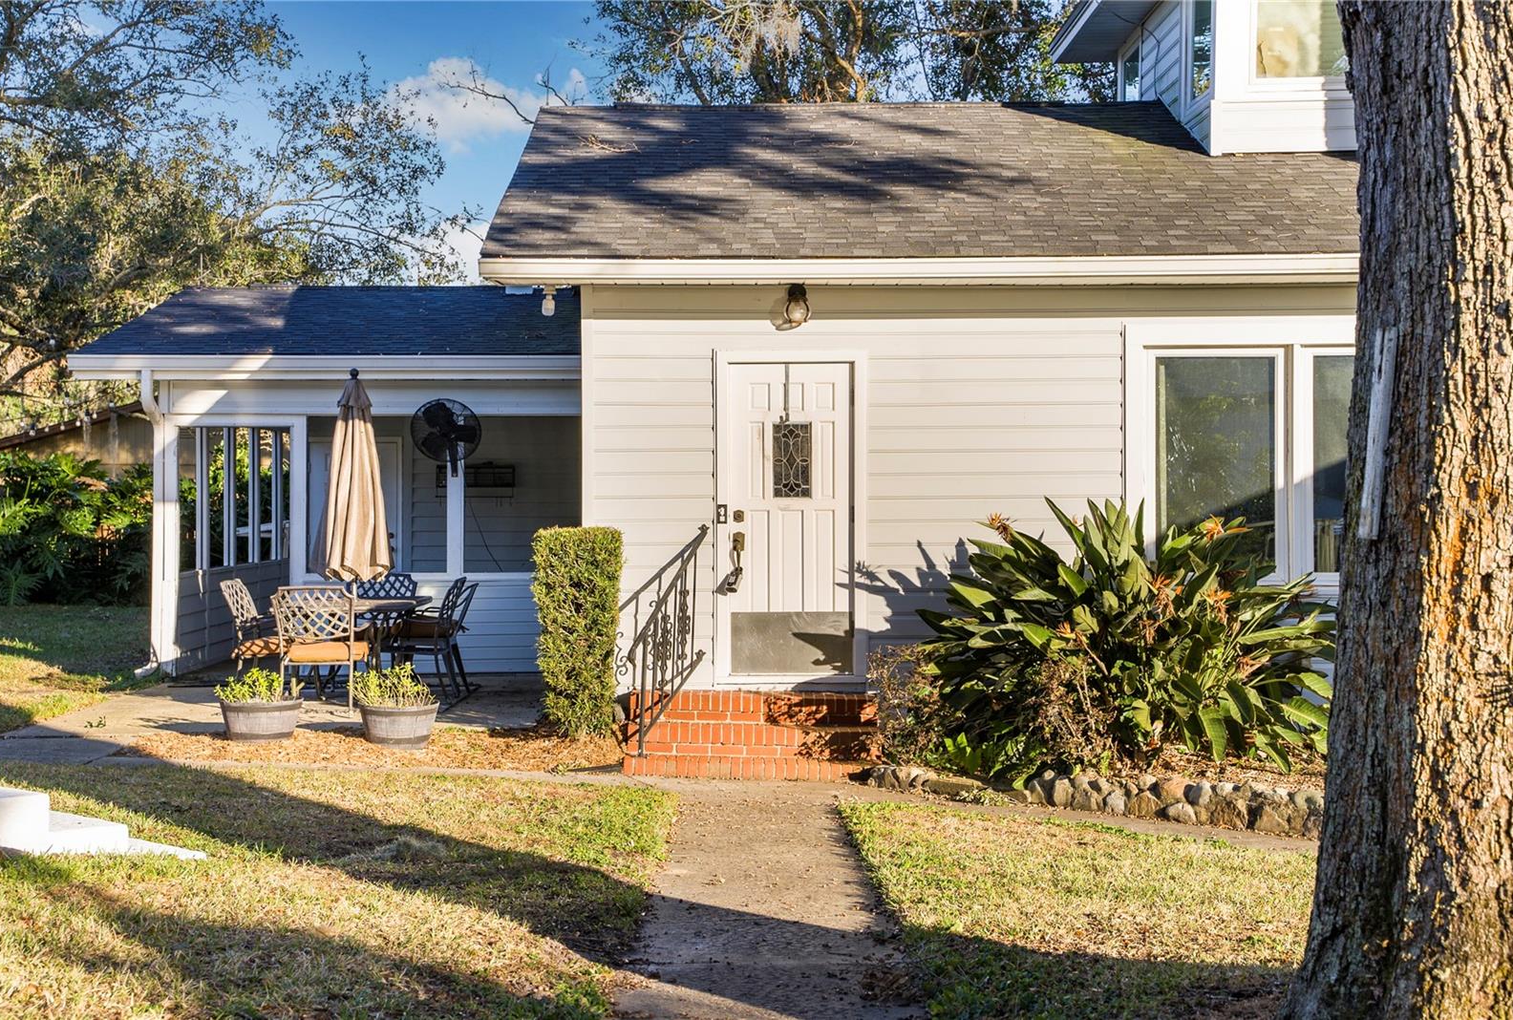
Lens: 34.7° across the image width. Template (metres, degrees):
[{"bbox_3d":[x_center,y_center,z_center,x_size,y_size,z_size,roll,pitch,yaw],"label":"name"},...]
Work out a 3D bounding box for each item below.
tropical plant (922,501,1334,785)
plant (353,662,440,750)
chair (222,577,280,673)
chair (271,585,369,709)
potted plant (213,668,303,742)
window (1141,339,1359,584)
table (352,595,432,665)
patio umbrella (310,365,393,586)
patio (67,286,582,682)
[{"bbox_3d":[2.250,0.680,14.300,2.550,1.500,2.000,0,0,0],"label":"tropical plant"},{"bbox_3d":[-2.220,1.200,14.900,0.530,0.520,0.520,0,0,0],"label":"plant"},{"bbox_3d":[-3.540,0.935,17.700,0.630,0.870,0.580,0,0,5],"label":"chair"},{"bbox_3d":[-2.950,0.950,16.650,0.590,0.880,0.630,0,0,6],"label":"chair"},{"bbox_3d":[-3.070,1.206,14.950,0.530,0.460,0.520,0,0,0],"label":"potted plant"},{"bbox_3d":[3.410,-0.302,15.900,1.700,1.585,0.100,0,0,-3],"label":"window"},{"bbox_3d":[-2.890,1.020,17.400,1.140,0.740,1.140,0,0,0],"label":"table"},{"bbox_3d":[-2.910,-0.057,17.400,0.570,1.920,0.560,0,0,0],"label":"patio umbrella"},{"bbox_3d":[-3.380,-0.400,21.800,4.450,3.560,4.300,0,0,0],"label":"patio"}]

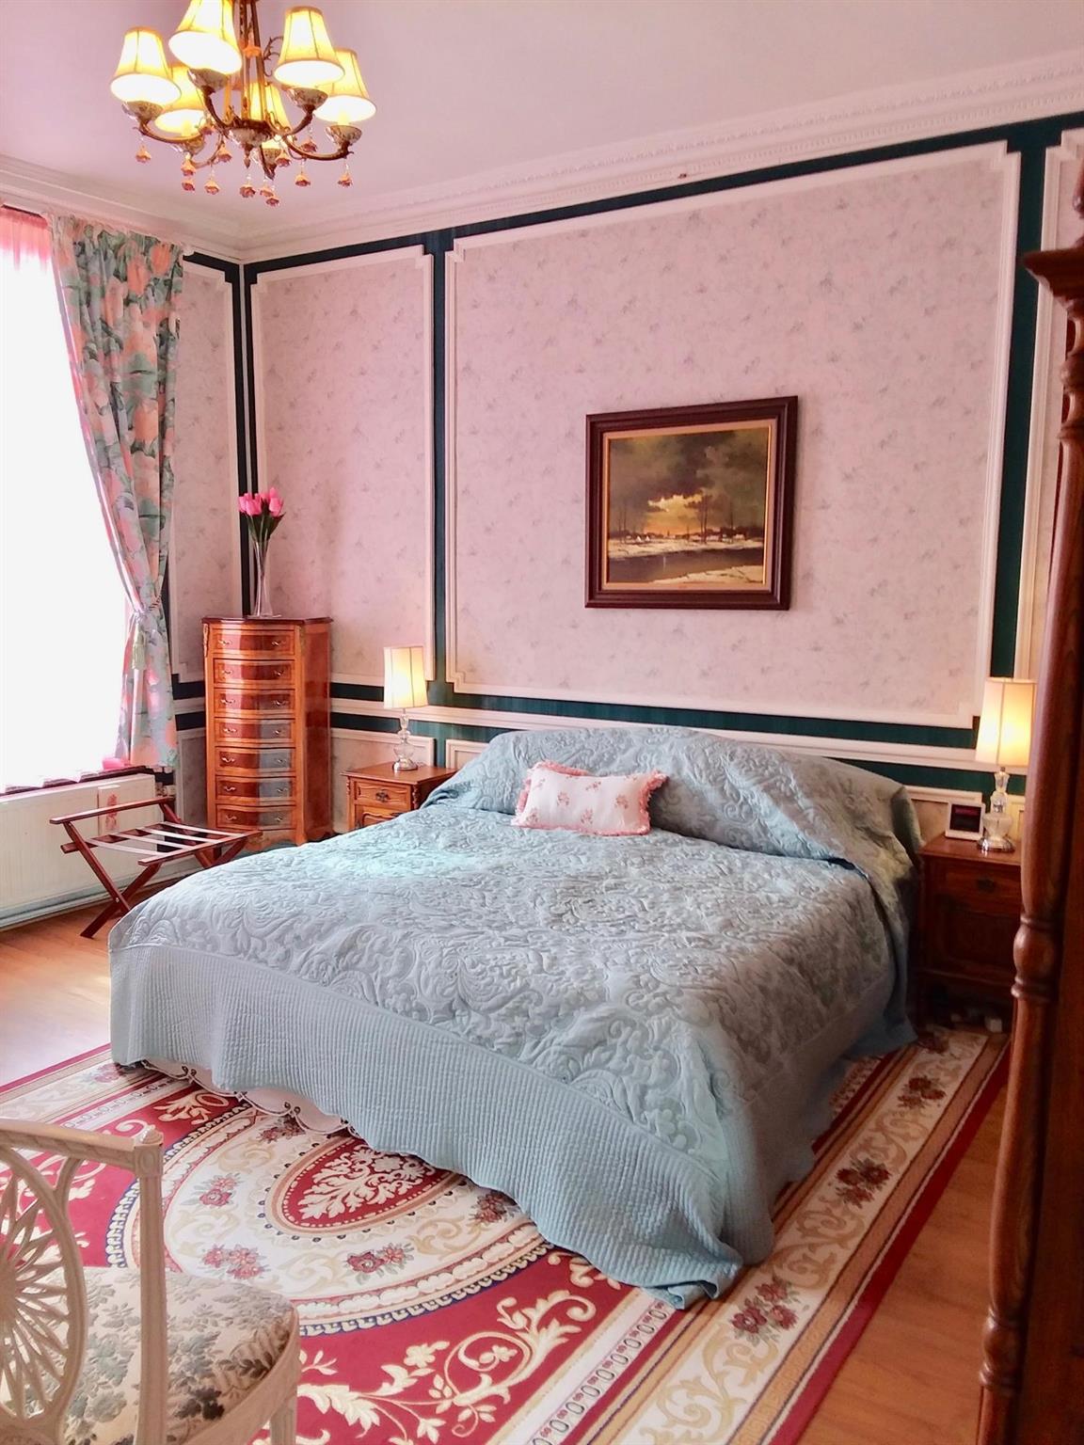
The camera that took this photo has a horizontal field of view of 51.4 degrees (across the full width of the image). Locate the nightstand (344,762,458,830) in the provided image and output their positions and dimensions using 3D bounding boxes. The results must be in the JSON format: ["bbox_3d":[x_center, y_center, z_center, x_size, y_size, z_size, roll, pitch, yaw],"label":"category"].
[{"bbox_3d":[-0.635,0.525,5.173,0.445,0.600,0.365,5,9,31],"label":"nightstand"}]

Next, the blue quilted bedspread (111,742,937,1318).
[{"bbox_3d":[0.050,0.572,3.668,2.030,0.910,2.080,5,9,31],"label":"blue quilted bedspread"}]

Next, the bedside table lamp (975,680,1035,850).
[{"bbox_3d":[1.527,0.137,3.745,0.175,0.572,0.175,5,9,31],"label":"bedside table lamp"}]

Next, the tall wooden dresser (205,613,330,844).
[{"bbox_3d":[-1.288,0.149,5.398,0.490,1.278,0.355,2,8,10],"label":"tall wooden dresser"}]

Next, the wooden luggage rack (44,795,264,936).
[{"bbox_3d":[-1.589,0.632,4.696,0.570,0.500,0.640,5,9,31],"label":"wooden luggage rack"}]

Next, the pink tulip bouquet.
[{"bbox_3d":[-1.315,-0.792,5.296,0.190,0.605,0.165,2,8,10],"label":"pink tulip bouquet"}]

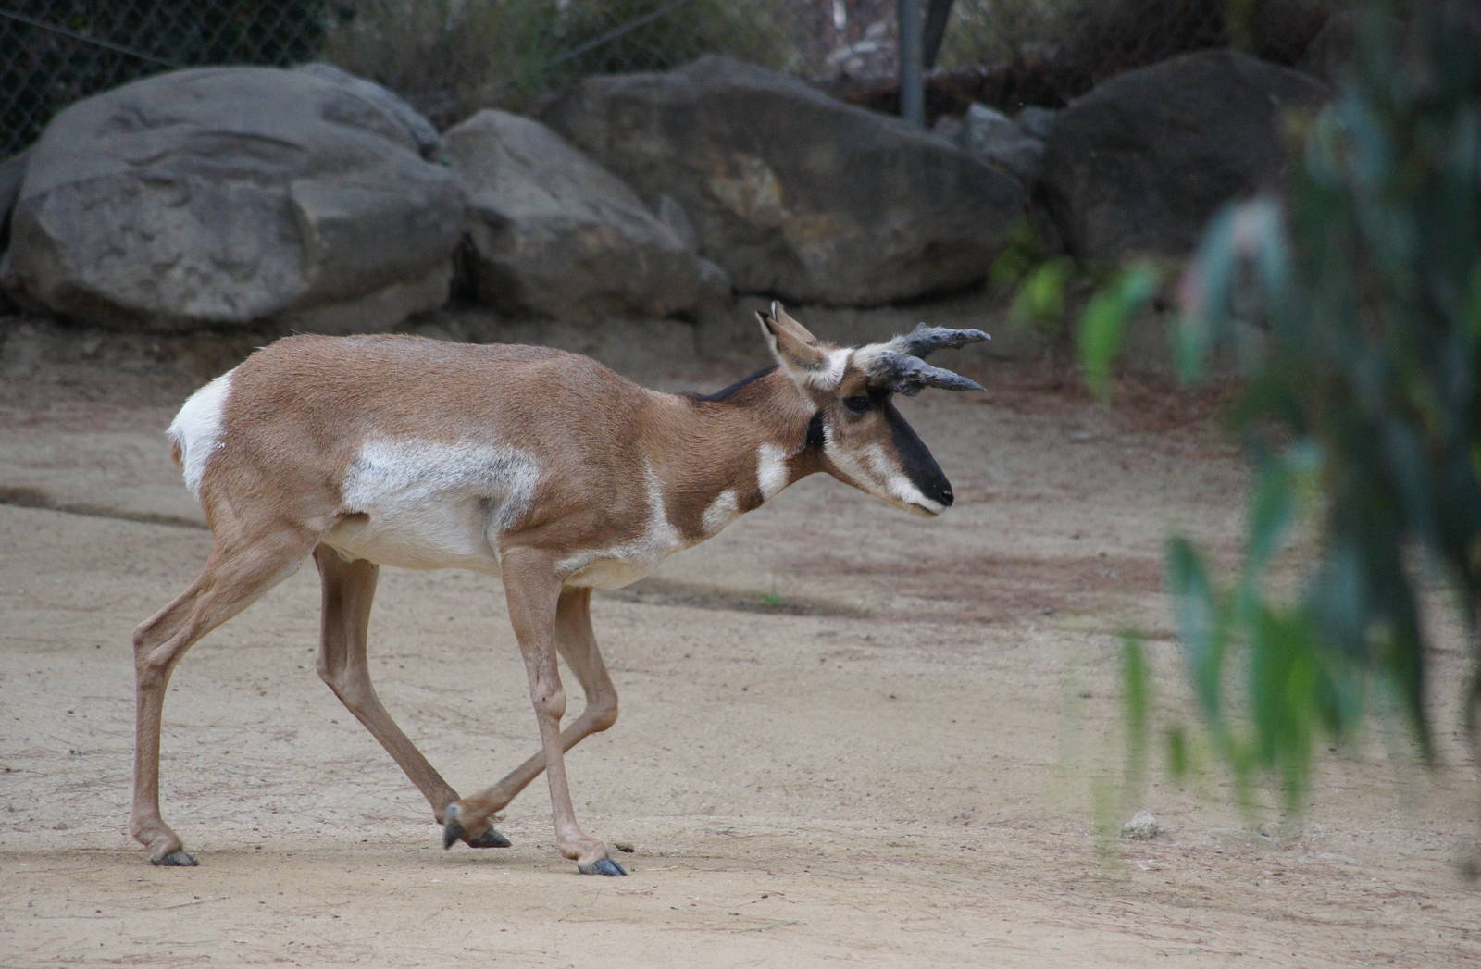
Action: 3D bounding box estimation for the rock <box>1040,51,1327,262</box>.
[{"bbox_3d":[0.965,-0.699,26.700,0.640,0.420,0.520,-2,11,-8],"label":"rock"}]

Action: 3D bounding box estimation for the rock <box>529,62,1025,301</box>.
[{"bbox_3d":[0.090,-0.644,26.400,1.000,0.480,0.620,-2,11,-8],"label":"rock"}]

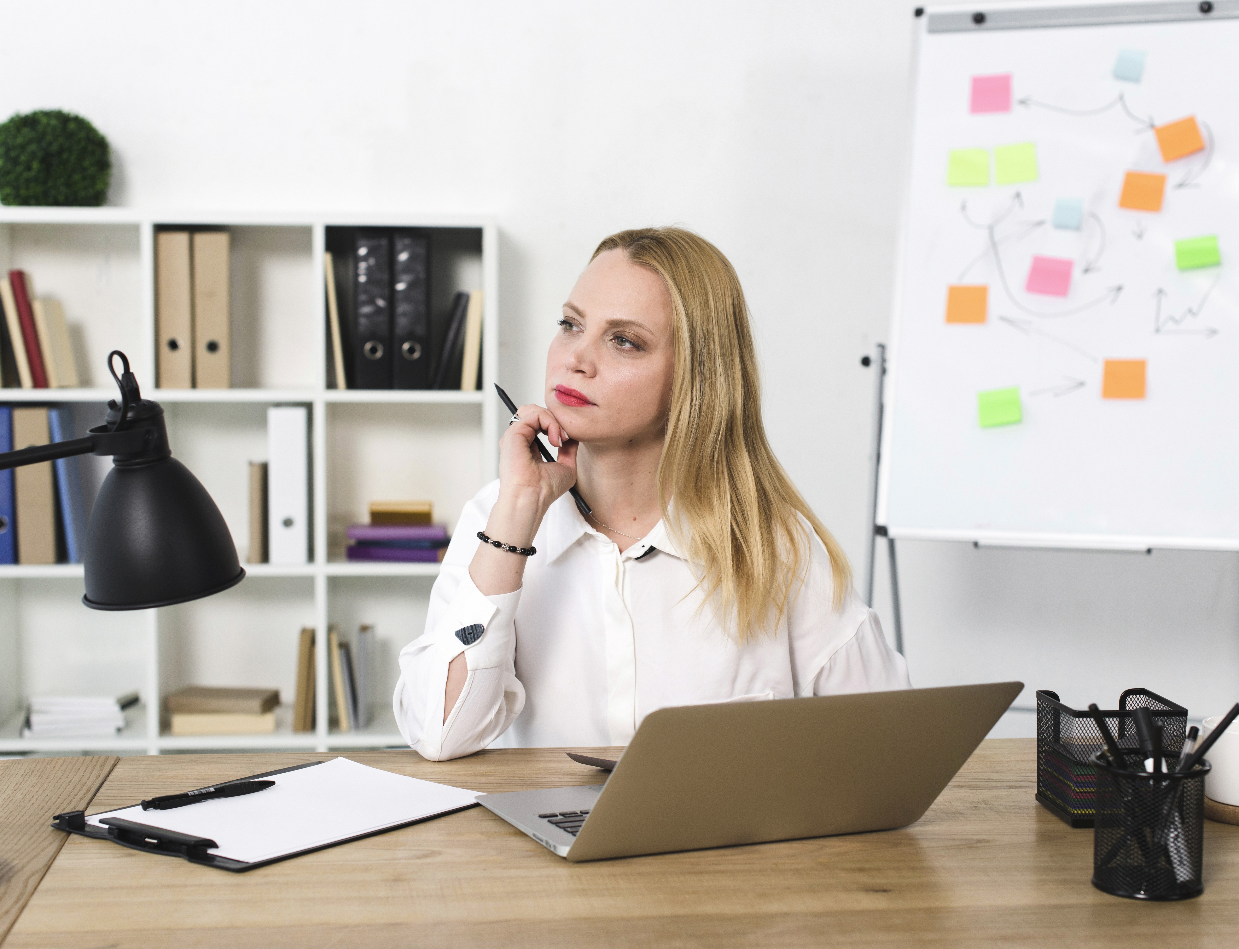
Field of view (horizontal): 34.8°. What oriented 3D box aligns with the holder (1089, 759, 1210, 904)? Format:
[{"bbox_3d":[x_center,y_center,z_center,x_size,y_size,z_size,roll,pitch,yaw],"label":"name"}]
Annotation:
[{"bbox_3d":[0.414,0.274,1.545,0.090,0.098,0.090,0,5,0],"label":"holder"}]

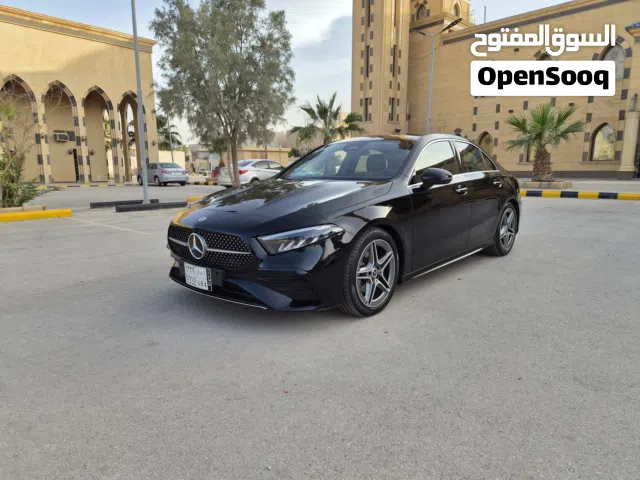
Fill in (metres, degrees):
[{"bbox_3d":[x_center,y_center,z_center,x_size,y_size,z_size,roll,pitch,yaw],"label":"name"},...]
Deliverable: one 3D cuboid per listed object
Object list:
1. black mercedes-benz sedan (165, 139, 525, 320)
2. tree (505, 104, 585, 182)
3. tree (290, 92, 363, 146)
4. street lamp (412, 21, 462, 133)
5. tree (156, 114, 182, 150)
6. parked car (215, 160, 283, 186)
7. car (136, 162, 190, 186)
[{"bbox_3d":[0.670,-0.415,4.530,1.850,1.430,4.560,8,13,41],"label":"black mercedes-benz sedan"},{"bbox_3d":[9.540,-4.094,18.174,3.500,3.350,3.500,0,9,0],"label":"tree"},{"bbox_3d":[0.410,-5.952,25.063,4.300,5.310,4.300,0,9,0],"label":"tree"},{"bbox_3d":[5.415,-6.479,20.920,2.700,7.710,0.350,8,12,39],"label":"street lamp"},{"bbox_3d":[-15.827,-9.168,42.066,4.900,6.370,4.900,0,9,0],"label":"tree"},{"bbox_3d":[-3.100,-3.360,21.600,1.750,1.450,4.450,6,11,32],"label":"parked car"},{"bbox_3d":[-9.900,-4.120,26.600,1.770,1.470,4.540,-8,13,-41],"label":"car"}]

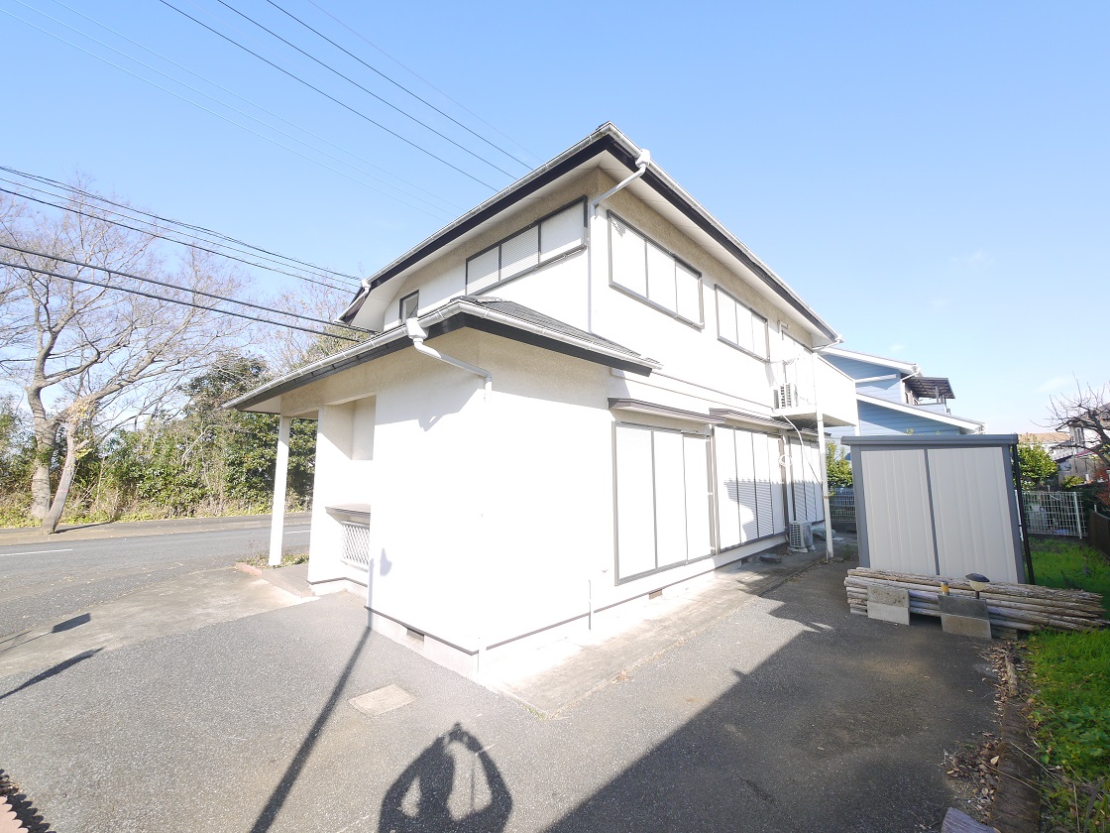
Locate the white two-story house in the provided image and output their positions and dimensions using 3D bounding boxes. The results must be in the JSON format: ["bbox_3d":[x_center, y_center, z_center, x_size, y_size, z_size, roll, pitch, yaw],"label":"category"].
[{"bbox_3d":[0.994,-0.546,10.379,8.200,7.100,12.700,-6,-9,43],"label":"white two-story house"}]

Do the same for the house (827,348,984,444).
[{"bbox_3d":[13.284,0.551,20.590,9.360,7.200,8.800,-6,-9,43],"label":"house"}]

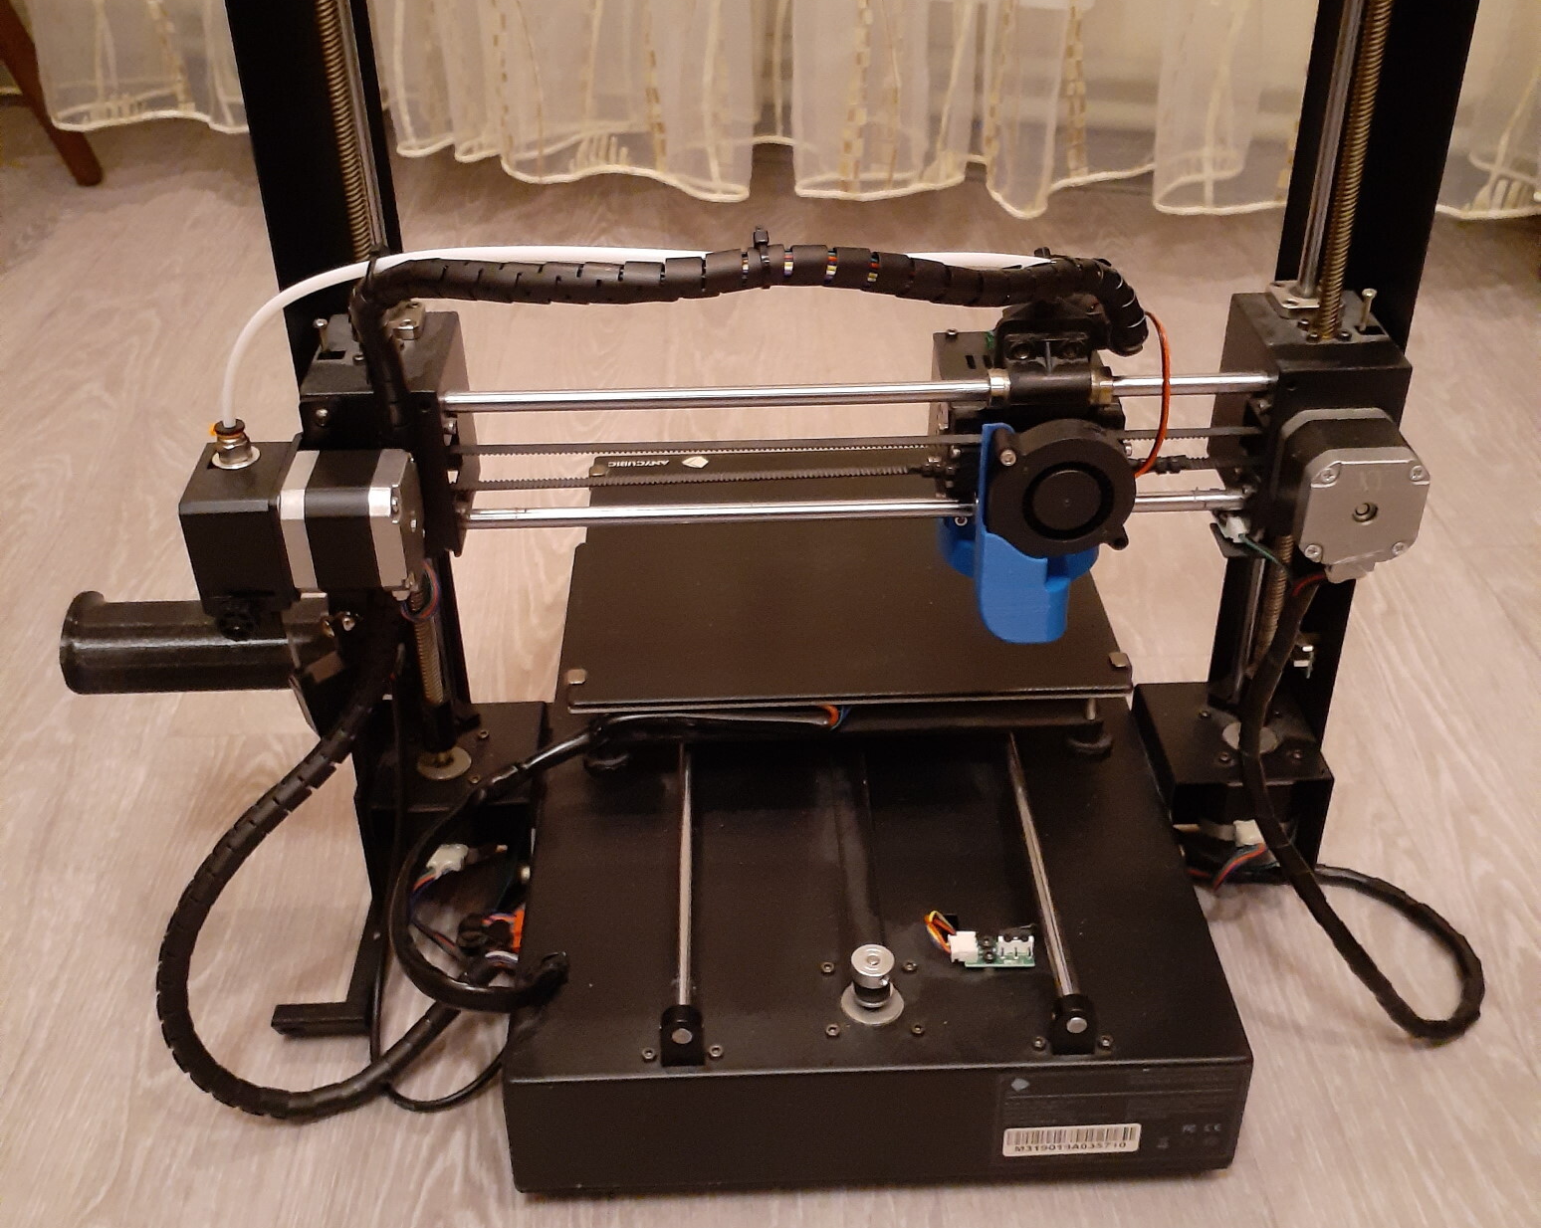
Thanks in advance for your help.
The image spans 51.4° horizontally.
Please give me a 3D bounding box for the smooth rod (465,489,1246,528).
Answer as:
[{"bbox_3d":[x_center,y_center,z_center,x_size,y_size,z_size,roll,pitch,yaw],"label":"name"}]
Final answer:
[{"bbox_3d":[0.033,-0.040,0.605,0.310,0.009,0.009,-1,33,0],"label":"smooth rod"}]

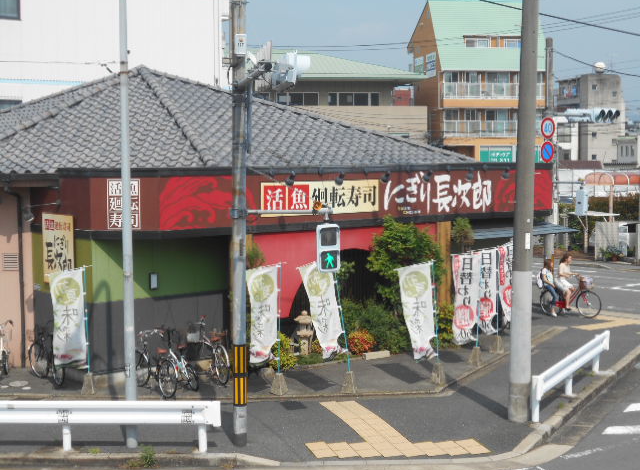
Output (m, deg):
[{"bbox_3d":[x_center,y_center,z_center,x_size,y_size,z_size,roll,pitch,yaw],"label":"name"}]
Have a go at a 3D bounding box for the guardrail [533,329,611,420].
[{"bbox_3d":[4.525,2.471,19.102,0.250,0.770,4.550,3,6,28],"label":"guardrail"}]

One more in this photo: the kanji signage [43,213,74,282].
[{"bbox_3d":[-5.121,0.264,21.000,1.080,1.320,0.080,4,6,43],"label":"kanji signage"}]

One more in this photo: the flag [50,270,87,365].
[{"bbox_3d":[-4.574,1.482,19.500,0.630,1.780,0.100,-1,4,-7],"label":"flag"}]

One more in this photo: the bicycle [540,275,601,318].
[{"bbox_3d":[6.297,1.524,26.852,1.730,1.050,0.550,3,6,27],"label":"bicycle"}]

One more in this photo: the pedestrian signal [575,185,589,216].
[{"bbox_3d":[6.901,-0.871,28.300,0.370,0.740,0.240,3,6,33],"label":"pedestrian signal"}]

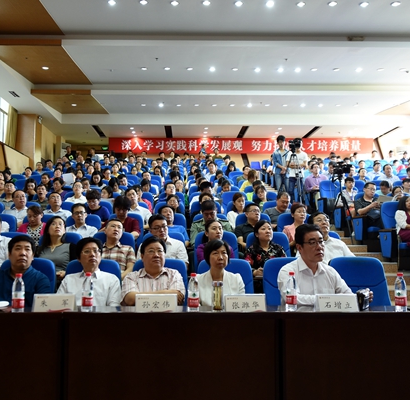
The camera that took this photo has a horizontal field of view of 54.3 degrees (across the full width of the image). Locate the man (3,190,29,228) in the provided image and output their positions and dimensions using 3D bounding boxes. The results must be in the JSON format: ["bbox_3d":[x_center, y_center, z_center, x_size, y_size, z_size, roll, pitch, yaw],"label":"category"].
[{"bbox_3d":[-2.526,0.492,5.210,0.500,1.250,0.780,0,-4,-6],"label":"man"}]

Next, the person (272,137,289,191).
[{"bbox_3d":[1.661,-0.540,8.749,0.500,1.740,0.320,0,-4,-5],"label":"person"}]

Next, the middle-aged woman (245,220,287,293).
[{"bbox_3d":[0.576,0.785,3.539,0.470,1.200,0.780,1,-4,-9],"label":"middle-aged woman"}]

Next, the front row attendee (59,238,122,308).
[{"bbox_3d":[-0.860,0.881,2.879,0.540,1.213,0.750,0,-4,-3],"label":"front row attendee"}]

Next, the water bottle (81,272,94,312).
[{"bbox_3d":[-0.687,0.543,2.340,0.066,0.235,0.066,0,-4,0],"label":"water bottle"}]

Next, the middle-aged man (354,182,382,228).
[{"bbox_3d":[2.645,0.310,6.393,0.540,1.207,0.780,1,-4,-15],"label":"middle-aged man"}]

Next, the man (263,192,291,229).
[{"bbox_3d":[0.991,0.474,5.431,0.520,1.164,0.750,0,-4,0],"label":"man"}]

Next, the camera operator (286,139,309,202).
[{"bbox_3d":[1.976,-0.458,8.497,0.520,1.740,0.500,0,-4,0],"label":"camera operator"}]

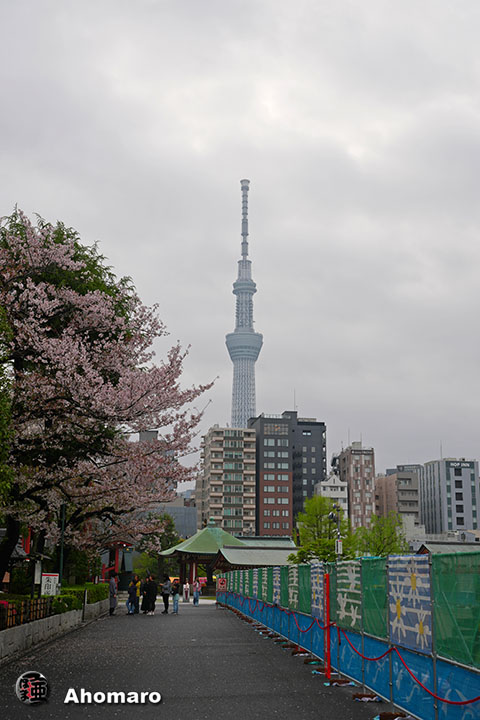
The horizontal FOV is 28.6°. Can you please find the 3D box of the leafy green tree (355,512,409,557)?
[{"bbox_3d":[12.197,16.711,80.320,4.937,7.194,4.937,-2,-13,8],"label":"leafy green tree"}]

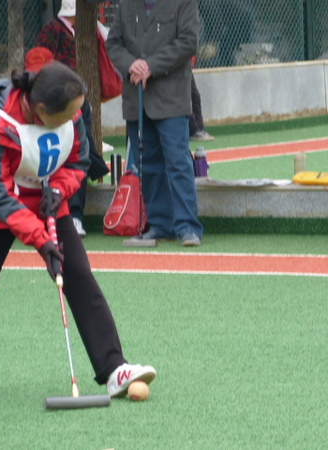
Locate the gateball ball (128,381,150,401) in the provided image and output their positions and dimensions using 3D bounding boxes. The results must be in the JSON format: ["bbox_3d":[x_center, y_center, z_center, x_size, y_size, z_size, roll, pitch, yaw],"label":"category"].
[{"bbox_3d":[-0.086,0.578,12.360,0.075,0.075,0.075,0,4,0],"label":"gateball ball"}]

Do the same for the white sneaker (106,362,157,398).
[{"bbox_3d":[-0.113,0.542,12.380,0.240,0.105,0.095,-29,-14,35],"label":"white sneaker"}]

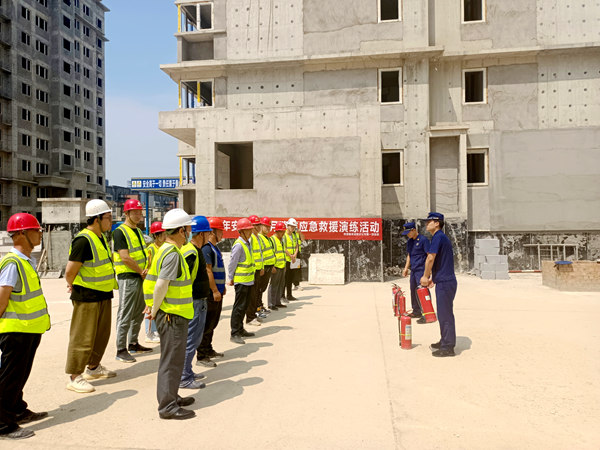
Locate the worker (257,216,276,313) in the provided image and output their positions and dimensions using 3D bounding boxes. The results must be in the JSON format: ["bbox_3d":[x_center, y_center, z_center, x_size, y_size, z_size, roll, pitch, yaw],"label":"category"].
[{"bbox_3d":[-0.612,0.747,7.800,0.360,1.782,0.500,-1,-1,26],"label":"worker"}]

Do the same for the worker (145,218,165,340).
[{"bbox_3d":[-2.014,0.777,6.066,0.350,1.680,0.480,0,0,10],"label":"worker"}]

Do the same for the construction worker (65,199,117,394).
[{"bbox_3d":[-2.089,0.665,4.320,0.450,1.849,0.540,0,-1,11],"label":"construction worker"}]

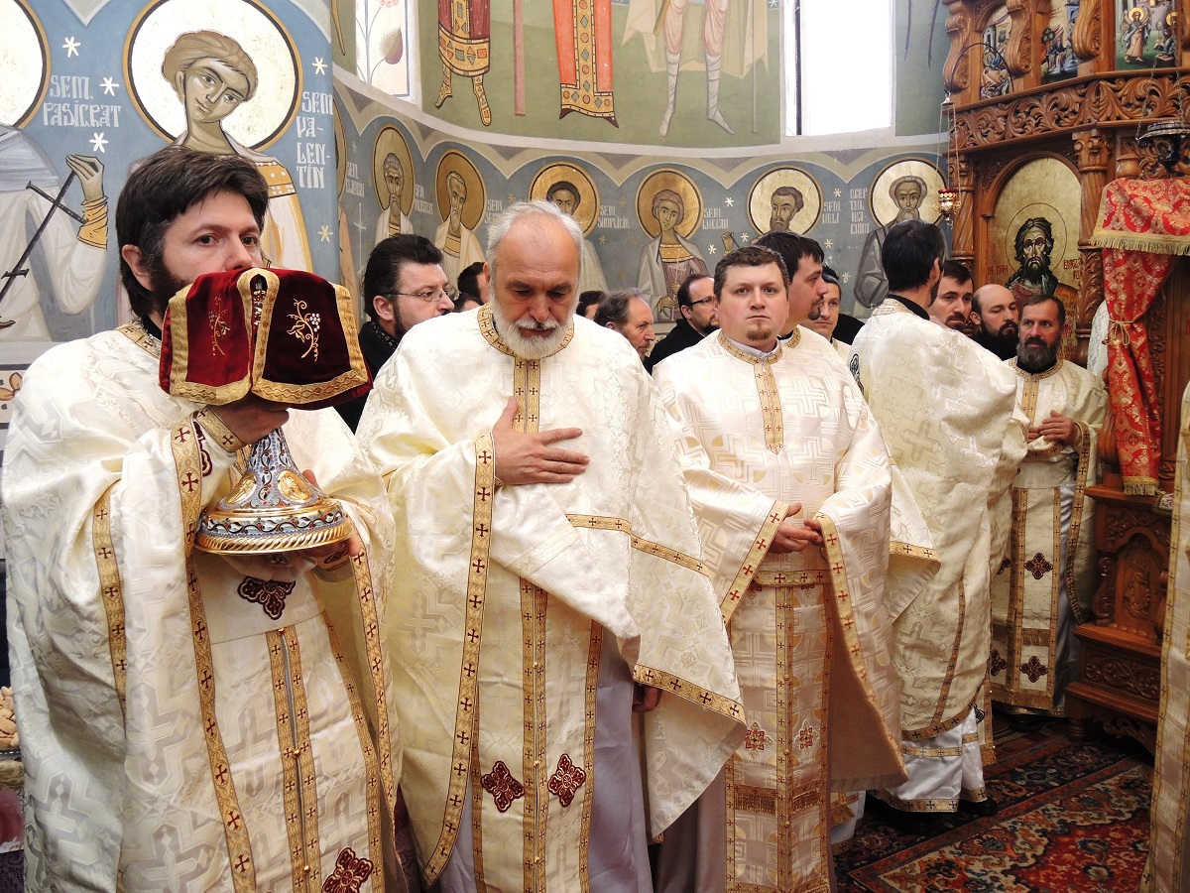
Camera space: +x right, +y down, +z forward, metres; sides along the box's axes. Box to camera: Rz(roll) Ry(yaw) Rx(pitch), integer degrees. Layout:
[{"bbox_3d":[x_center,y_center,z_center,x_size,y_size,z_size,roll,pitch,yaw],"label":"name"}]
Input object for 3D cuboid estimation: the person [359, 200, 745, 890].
[{"bbox_3d":[-0.087,0.356,1.890,0.740,1.674,0.500,-1,3,-6],"label":"person"}]

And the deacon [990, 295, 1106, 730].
[{"bbox_3d":[1.699,0.250,3.660,0.550,1.655,0.420,1,3,38],"label":"deacon"}]

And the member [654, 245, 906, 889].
[{"bbox_3d":[0.442,0.354,2.429,0.630,1.700,0.450,-2,8,-8],"label":"member"}]

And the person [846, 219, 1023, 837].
[{"bbox_3d":[1.017,0.224,2.900,0.520,1.804,0.560,-2,3,-14],"label":"person"}]

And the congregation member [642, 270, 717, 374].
[{"bbox_3d":[0.408,0.210,3.750,0.340,1.774,0.520,1,3,32],"label":"congregation member"}]

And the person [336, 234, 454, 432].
[{"bbox_3d":[-0.478,0.331,2.350,0.380,1.694,0.530,0,3,22],"label":"person"}]

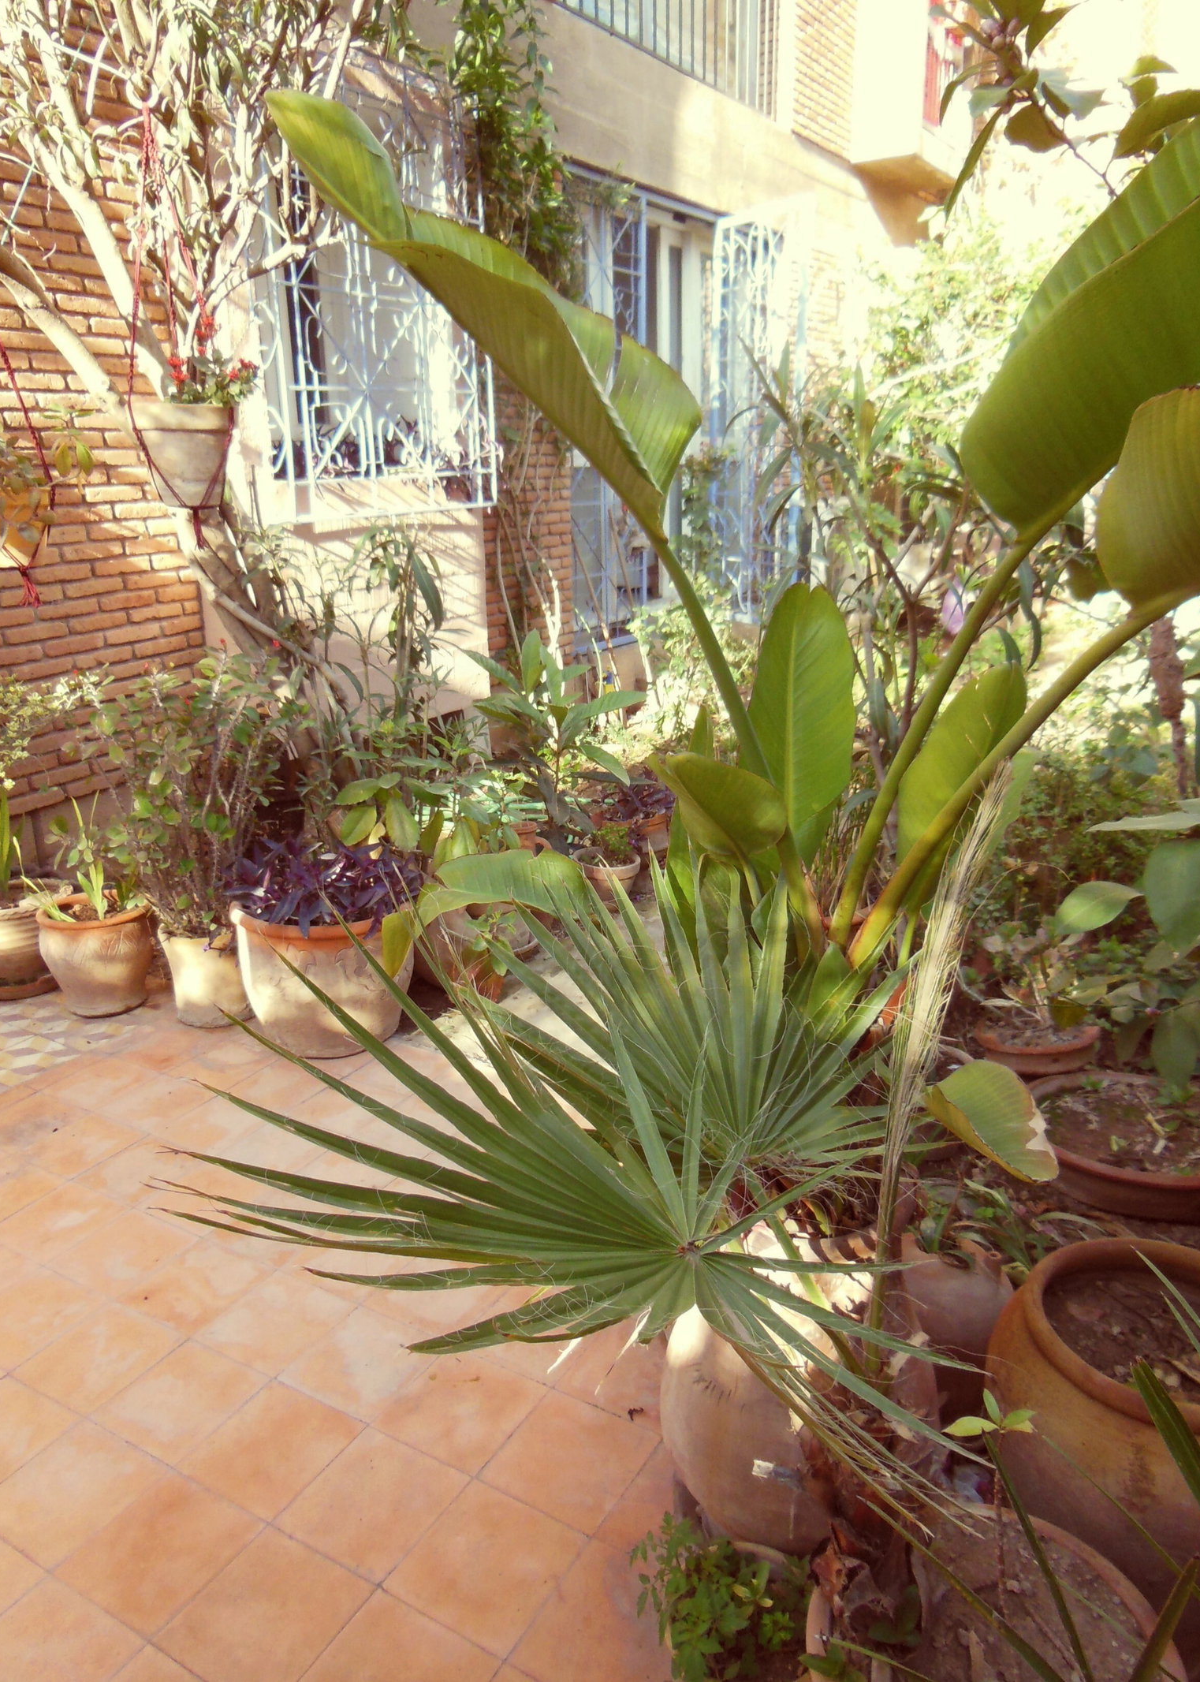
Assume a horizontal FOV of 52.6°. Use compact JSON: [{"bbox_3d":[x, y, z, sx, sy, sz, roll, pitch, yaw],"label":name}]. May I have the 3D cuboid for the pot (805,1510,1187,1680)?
[{"bbox_3d":[0.378,0.898,1.184,0.346,0.280,0.346,-2,17,1],"label":"pot"}]

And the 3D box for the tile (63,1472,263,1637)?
[{"bbox_3d":[-0.595,0.971,1.658,0.200,0.014,0.200,8,21,31],"label":"tile"}]

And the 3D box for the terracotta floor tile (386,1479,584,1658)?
[{"bbox_3d":[-0.146,0.951,1.594,0.199,0.015,0.199,8,21,31],"label":"terracotta floor tile"}]

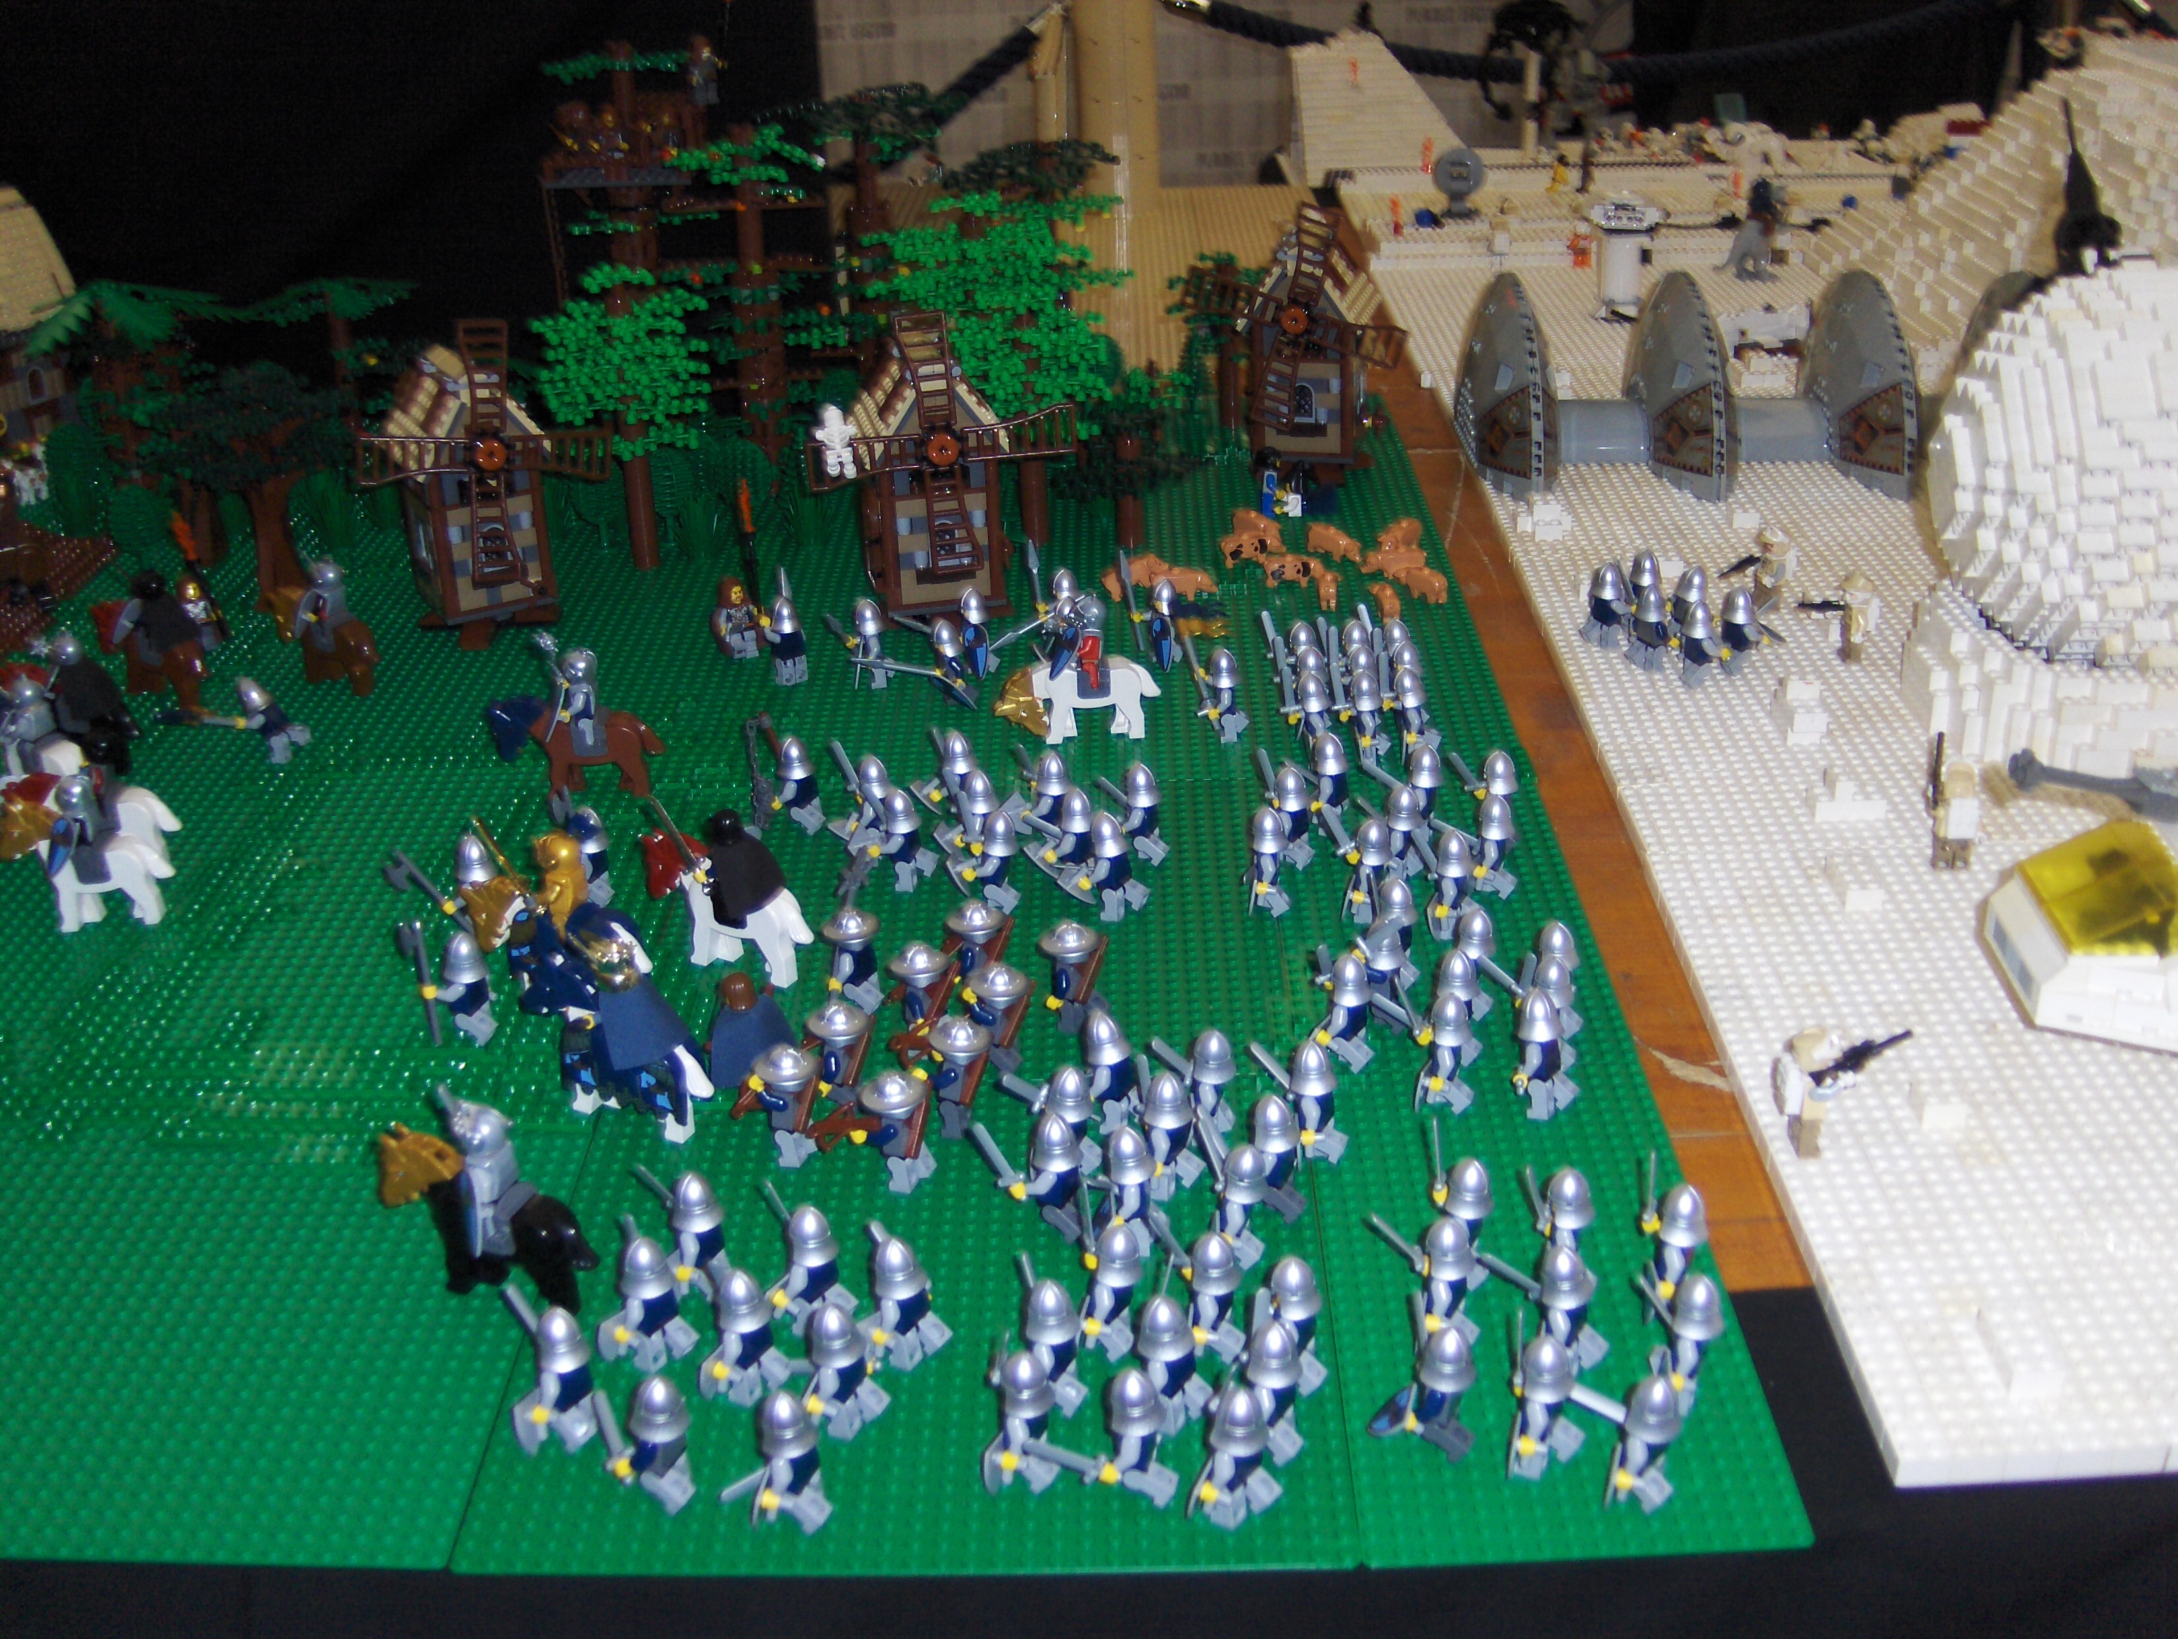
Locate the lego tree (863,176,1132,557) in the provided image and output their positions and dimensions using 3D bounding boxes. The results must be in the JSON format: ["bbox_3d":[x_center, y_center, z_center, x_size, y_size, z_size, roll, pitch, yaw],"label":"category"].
[{"bbox_3d":[-0.053,-0.267,1.302,0.152,0.213,0.135,-1,27,1],"label":"lego tree"}]

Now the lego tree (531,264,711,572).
[{"bbox_3d":[-0.266,-0.230,1.279,0.102,0.176,0.096,-1,27,1],"label":"lego tree"}]

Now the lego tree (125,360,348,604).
[{"bbox_3d":[-0.479,-0.191,1.257,0.124,0.134,0.110,-1,27,1],"label":"lego tree"}]

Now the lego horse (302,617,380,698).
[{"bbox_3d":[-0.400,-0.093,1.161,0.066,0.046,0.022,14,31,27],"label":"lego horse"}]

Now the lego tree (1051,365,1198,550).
[{"bbox_3d":[0.021,-0.213,1.313,0.088,0.105,0.082,-1,27,1],"label":"lego tree"}]

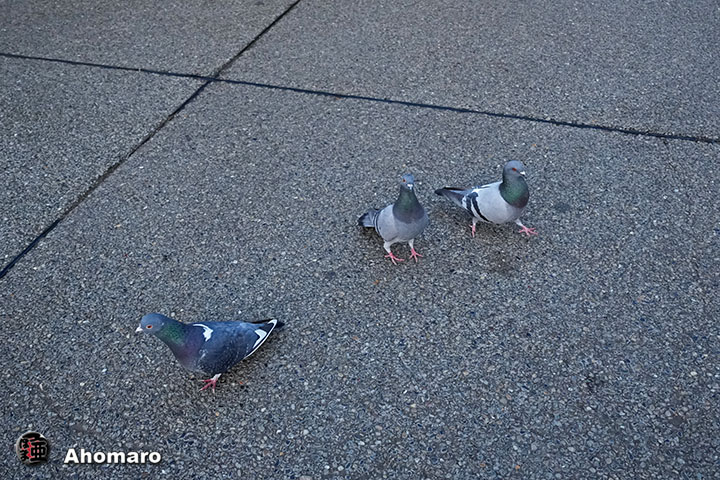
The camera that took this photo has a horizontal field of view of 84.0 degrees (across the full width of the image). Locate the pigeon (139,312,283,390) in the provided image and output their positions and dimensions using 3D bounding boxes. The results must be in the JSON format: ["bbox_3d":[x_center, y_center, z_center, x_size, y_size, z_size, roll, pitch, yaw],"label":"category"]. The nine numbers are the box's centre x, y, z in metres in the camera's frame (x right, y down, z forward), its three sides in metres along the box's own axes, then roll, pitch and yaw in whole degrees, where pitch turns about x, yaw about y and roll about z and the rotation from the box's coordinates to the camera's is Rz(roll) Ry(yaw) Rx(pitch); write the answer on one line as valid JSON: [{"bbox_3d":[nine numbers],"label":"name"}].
[{"bbox_3d":[-0.291,0.204,0.833,0.270,0.236,0.120,-15,39,-17],"label":"pigeon"}]

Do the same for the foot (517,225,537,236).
[{"bbox_3d":[0.543,-0.036,1.284,0.055,0.024,0.050,13,40,20],"label":"foot"}]

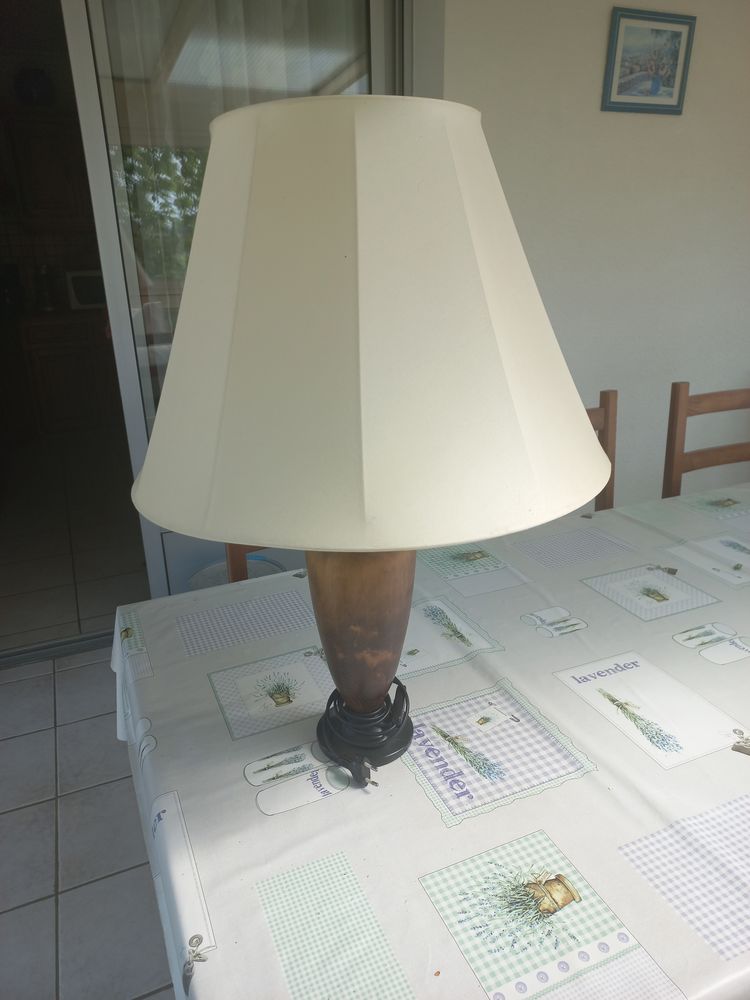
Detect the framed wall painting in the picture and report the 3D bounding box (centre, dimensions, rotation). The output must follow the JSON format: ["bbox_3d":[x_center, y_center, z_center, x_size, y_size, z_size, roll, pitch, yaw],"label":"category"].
[{"bbox_3d":[0.918,-1.448,2.391,0.346,0.295,0.020,-10,24,-21],"label":"framed wall painting"}]

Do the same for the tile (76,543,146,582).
[{"bbox_3d":[-1.107,0.266,3.087,0.333,0.010,0.333,-10,21,-21],"label":"tile"}]

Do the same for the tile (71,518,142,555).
[{"bbox_3d":[-1.242,0.168,3.373,0.333,0.010,0.333,-10,21,-21],"label":"tile"}]

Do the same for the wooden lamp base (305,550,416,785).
[{"bbox_3d":[-0.012,0.105,0.736,0.118,0.330,0.120,-10,21,-21],"label":"wooden lamp base"}]

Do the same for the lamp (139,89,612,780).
[{"bbox_3d":[-0.010,-0.024,0.691,0.434,0.604,0.434,-10,21,-21],"label":"lamp"}]

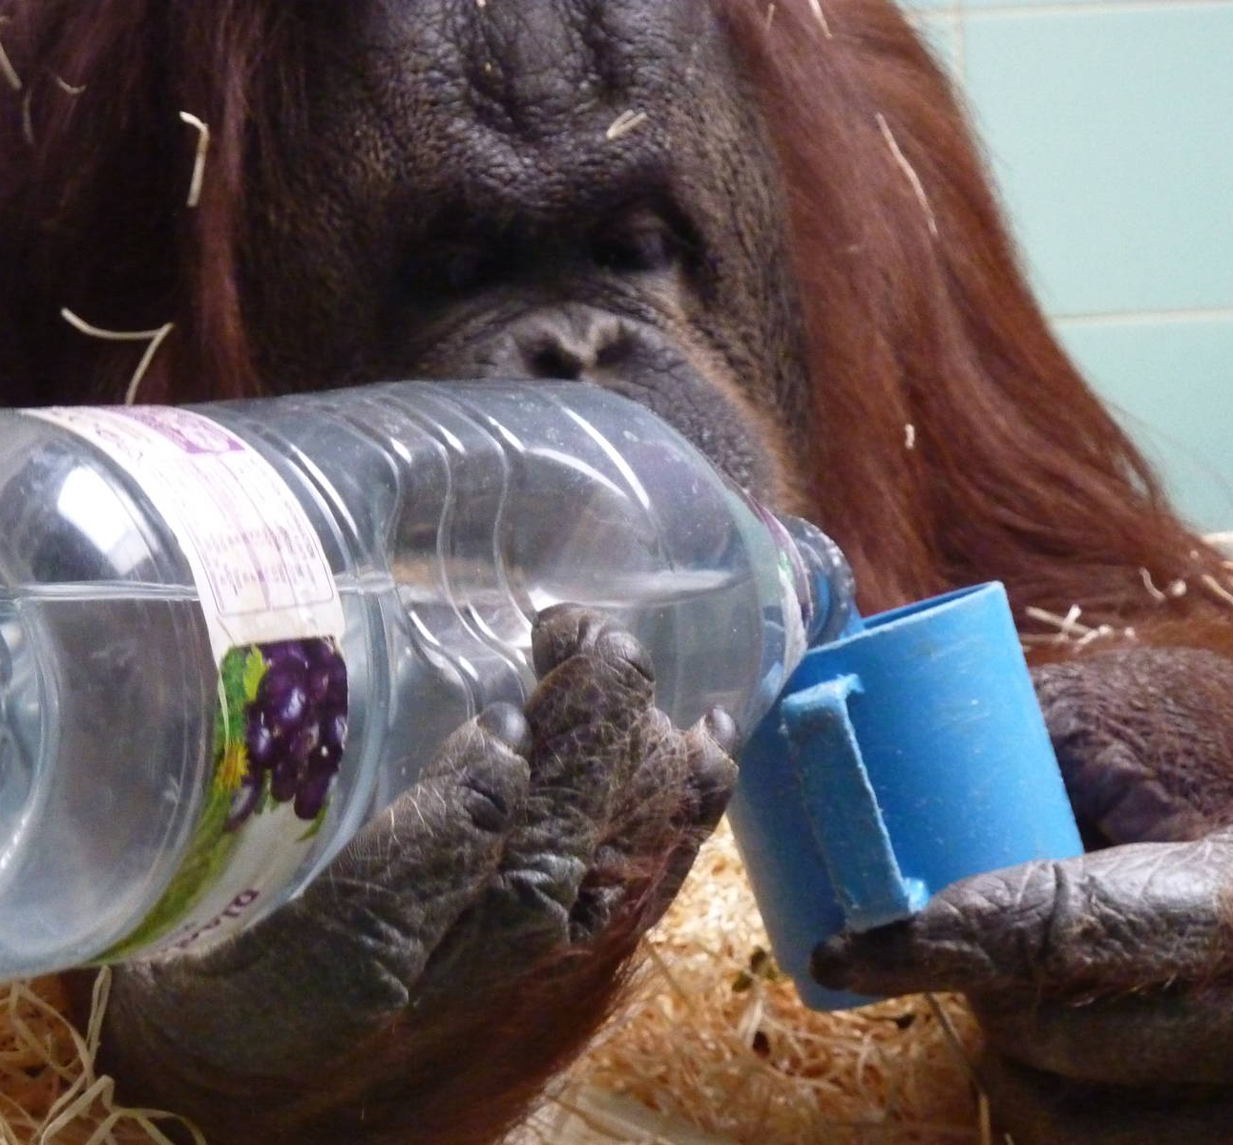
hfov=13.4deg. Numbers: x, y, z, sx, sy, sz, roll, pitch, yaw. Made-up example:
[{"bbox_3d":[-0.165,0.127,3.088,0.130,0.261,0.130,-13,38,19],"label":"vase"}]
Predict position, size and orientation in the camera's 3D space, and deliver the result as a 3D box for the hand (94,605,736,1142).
[{"bbox_3d":[-0.045,0.068,1.140,0.090,0.148,0.110,43,-6,-17],"label":"hand"}]

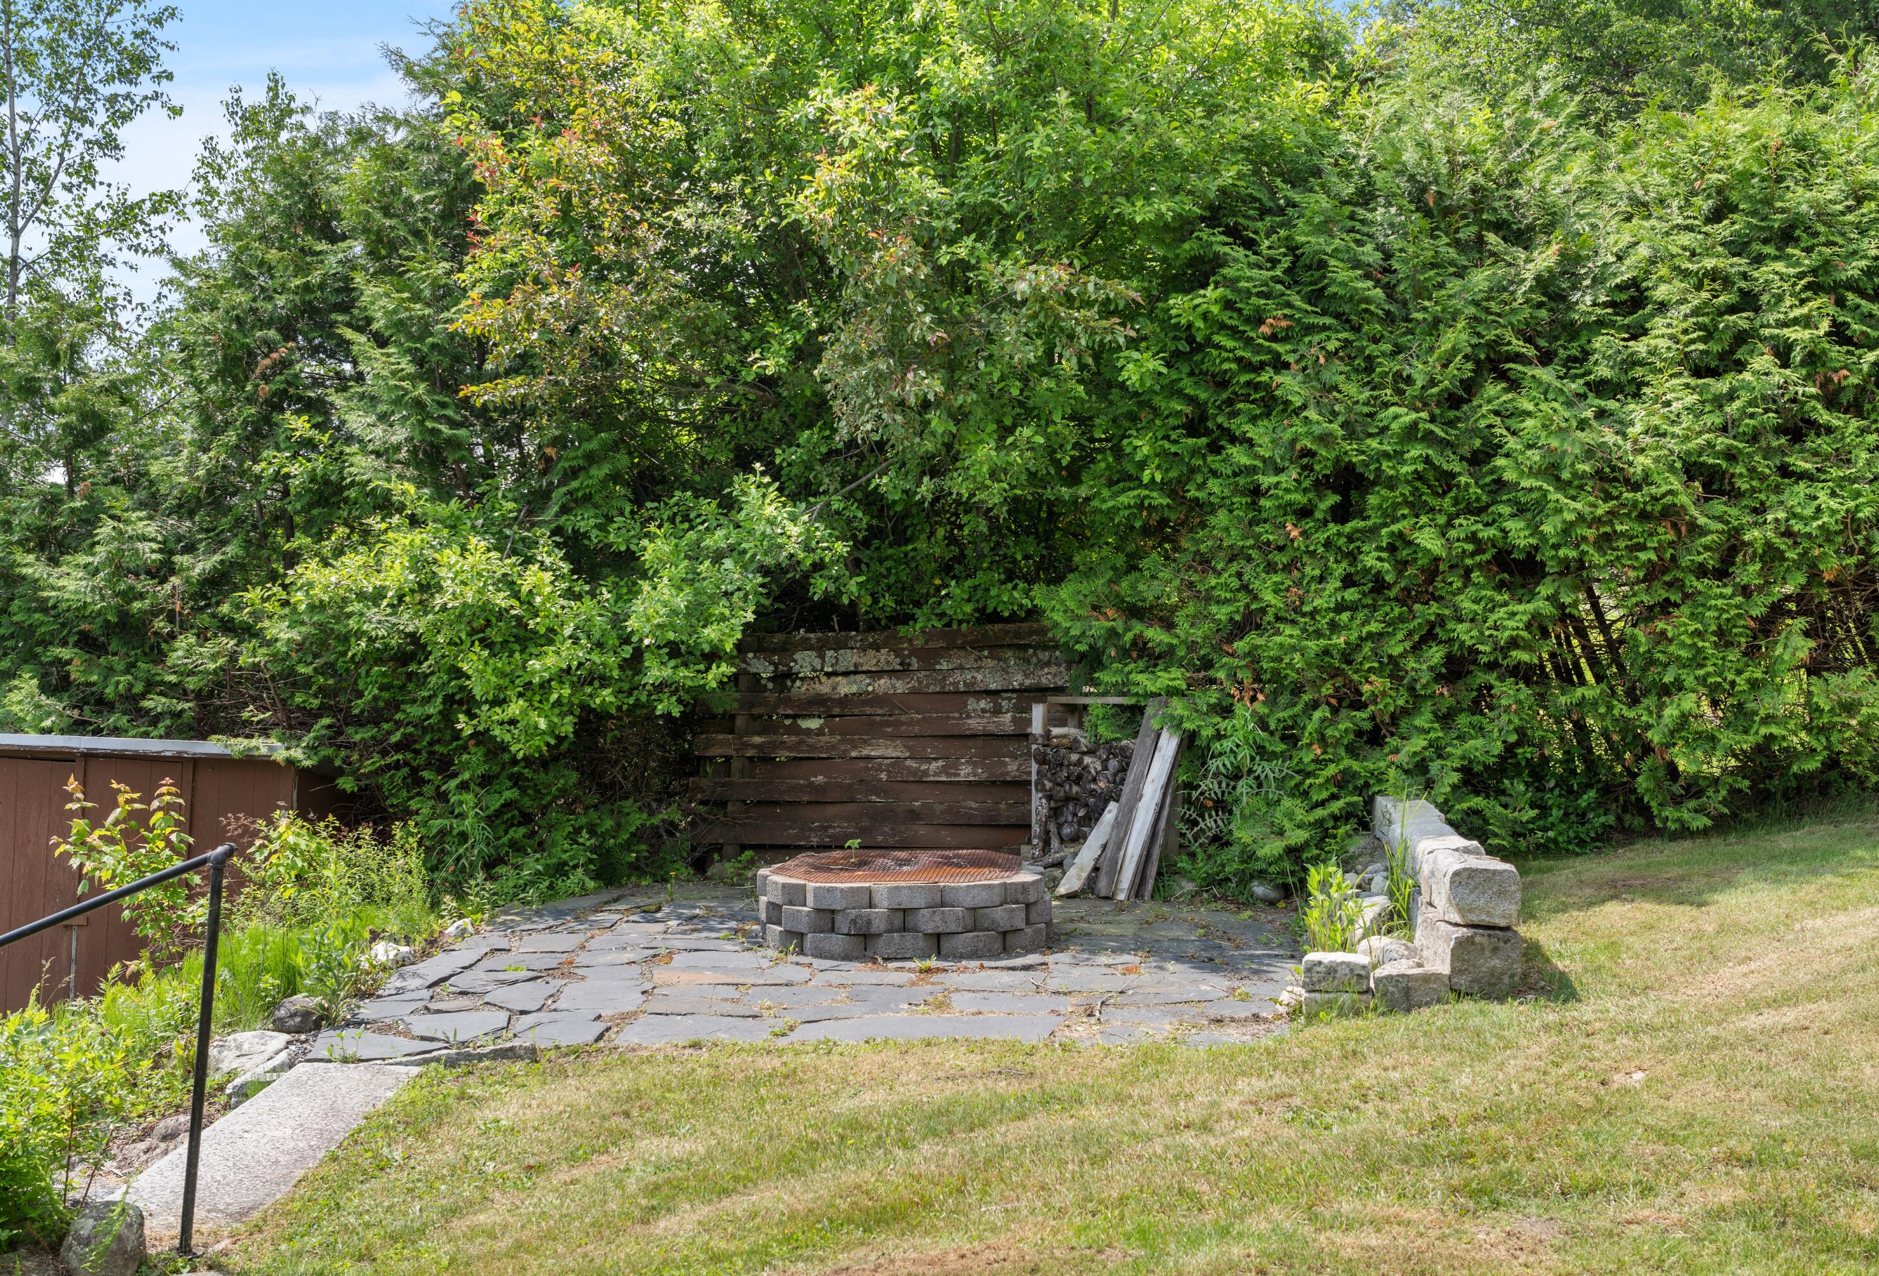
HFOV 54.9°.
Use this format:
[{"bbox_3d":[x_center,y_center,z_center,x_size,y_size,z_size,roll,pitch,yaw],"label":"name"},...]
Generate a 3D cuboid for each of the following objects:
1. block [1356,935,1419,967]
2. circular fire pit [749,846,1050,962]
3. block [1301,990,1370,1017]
[{"bbox_3d":[1.695,1.225,6.850,0.250,0.180,0.250,0,-2,0],"label":"block"},{"bbox_3d":[-0.165,1.213,8.130,1.310,0.315,1.310,0,-2,0],"label":"circular fire pit"},{"bbox_3d":[1.400,1.276,6.360,0.240,0.105,0.180,0,-2,7],"label":"block"}]

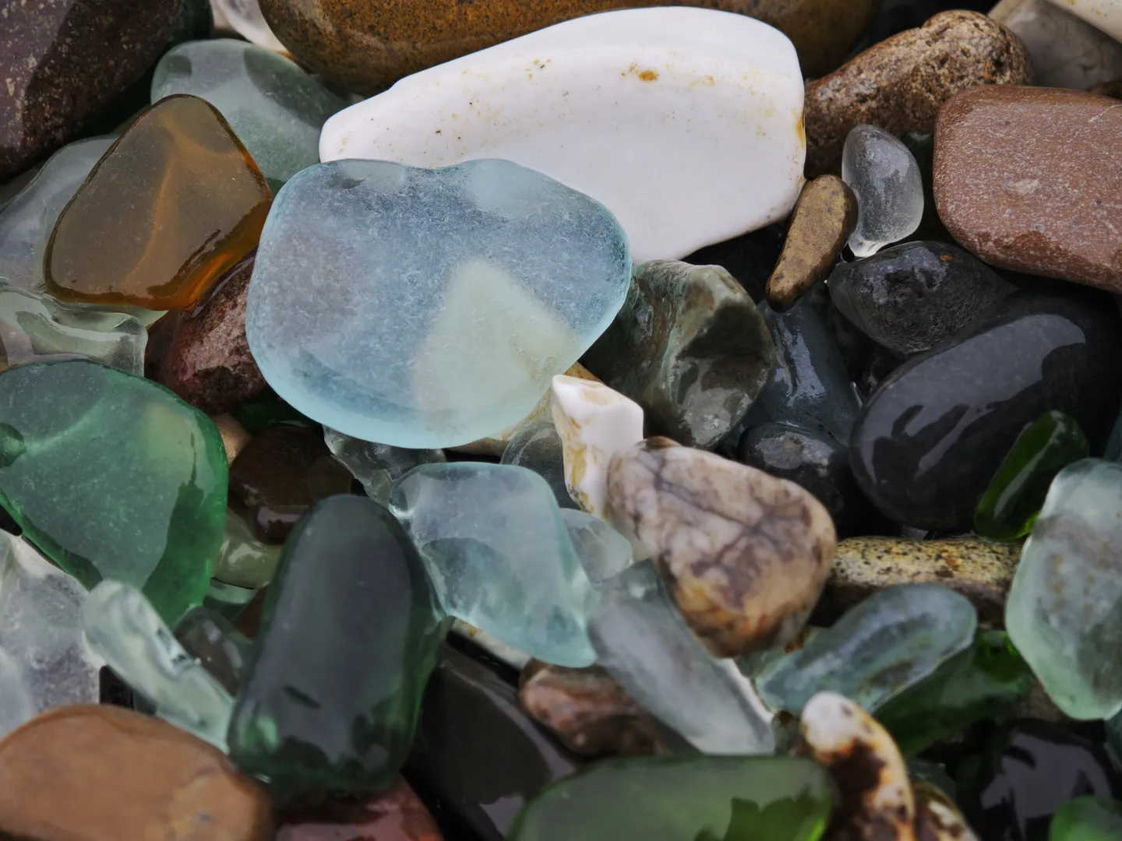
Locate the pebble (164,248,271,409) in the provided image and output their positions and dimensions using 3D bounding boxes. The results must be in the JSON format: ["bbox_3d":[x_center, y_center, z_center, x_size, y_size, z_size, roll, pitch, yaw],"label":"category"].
[{"bbox_3d":[-0.044,-0.013,0.268,0.019,0.016,0.030,27,53,23],"label":"pebble"}]

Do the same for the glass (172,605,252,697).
[{"bbox_3d":[-0.047,0.031,0.258,0.011,0.009,0.016,-30,64,-16],"label":"glass"}]

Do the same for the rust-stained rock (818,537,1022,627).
[{"bbox_3d":[0.044,0.020,0.238,0.029,0.011,0.011,0,47,0],"label":"rust-stained rock"}]

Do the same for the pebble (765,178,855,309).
[{"bbox_3d":[0.036,-0.025,0.276,0.008,0.007,0.021,15,63,13],"label":"pebble"}]

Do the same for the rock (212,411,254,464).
[{"bbox_3d":[-0.049,0.003,0.281,0.009,0.008,0.013,-30,60,-20],"label":"rock"}]

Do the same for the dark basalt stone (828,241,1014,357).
[{"bbox_3d":[0.050,-0.017,0.271,0.025,0.013,0.017,7,48,7],"label":"dark basalt stone"}]

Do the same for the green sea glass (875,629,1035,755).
[{"bbox_3d":[0.052,0.035,0.255,0.025,0.008,0.013,-32,65,-17],"label":"green sea glass"}]

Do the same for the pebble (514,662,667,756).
[{"bbox_3d":[0.005,0.033,0.226,0.019,0.012,0.014,15,49,13],"label":"pebble"}]

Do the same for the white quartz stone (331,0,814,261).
[{"bbox_3d":[0.001,-0.043,0.300,0.072,0.022,0.036,-16,61,-9],"label":"white quartz stone"}]

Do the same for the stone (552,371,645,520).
[{"bbox_3d":[0.005,0.004,0.250,0.012,0.019,0.009,19,50,17],"label":"stone"}]

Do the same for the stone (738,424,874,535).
[{"bbox_3d":[0.035,0.009,0.277,0.021,0.014,0.016,14,56,10],"label":"stone"}]

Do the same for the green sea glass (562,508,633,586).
[{"bbox_3d":[0.004,0.017,0.262,0.010,0.007,0.014,-31,66,-15],"label":"green sea glass"}]

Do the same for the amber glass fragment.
[{"bbox_3d":[-0.060,-0.033,0.293,0.025,0.008,0.038,24,70,19],"label":"amber glass fragment"}]

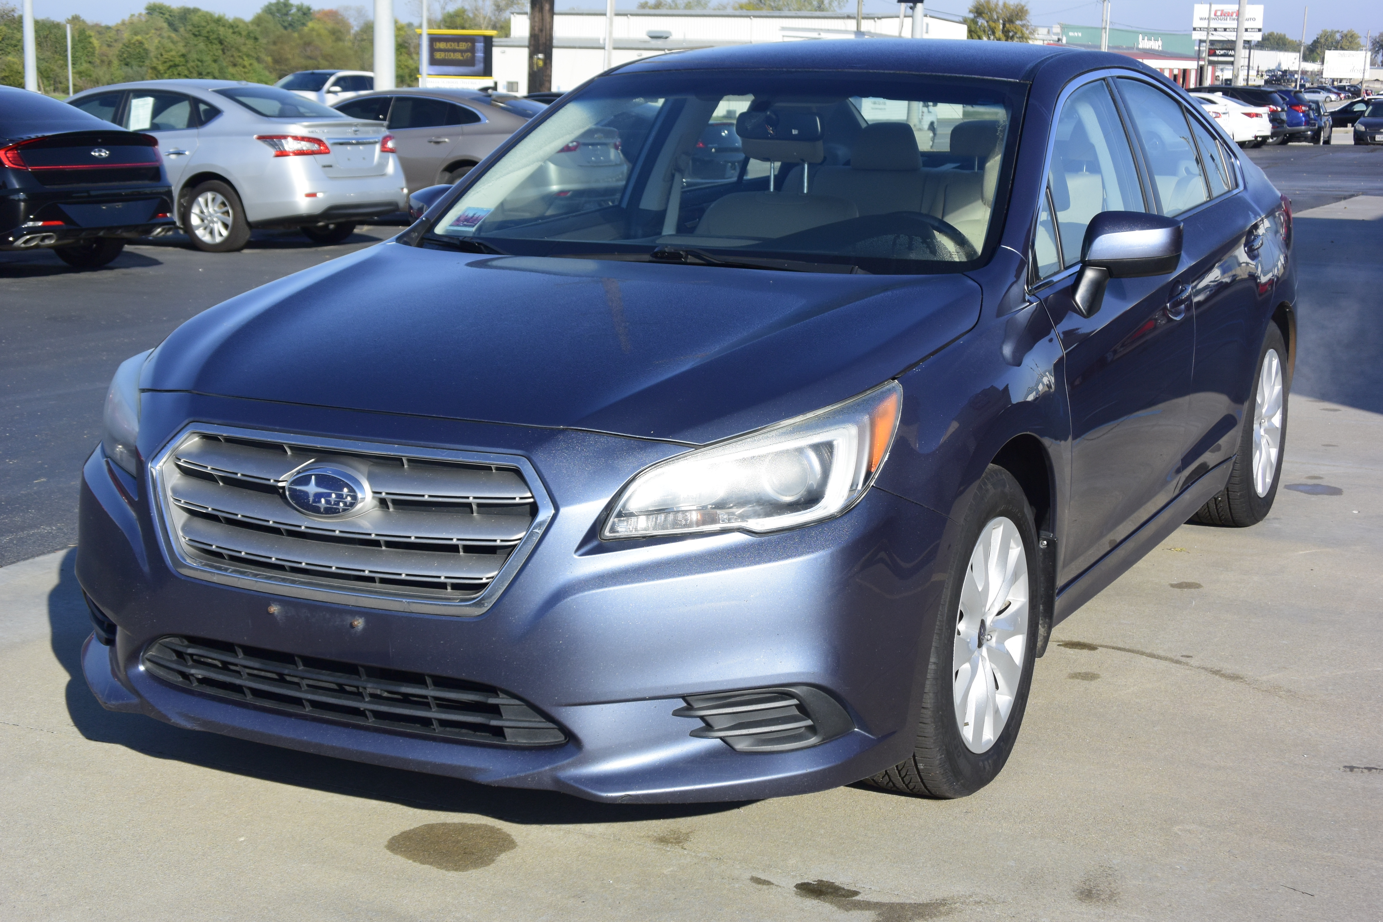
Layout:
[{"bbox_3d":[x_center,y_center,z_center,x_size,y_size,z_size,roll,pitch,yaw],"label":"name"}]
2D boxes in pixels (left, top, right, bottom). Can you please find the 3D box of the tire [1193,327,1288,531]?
[{"bbox_3d":[1.756,-0.127,6.317,0.230,0.675,0.675,6,12,26],"label":"tire"}]

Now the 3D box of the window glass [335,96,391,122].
[{"bbox_3d":[-3.742,-3.920,22.064,1.000,0.420,0.070,7,-10,33],"label":"window glass"}]

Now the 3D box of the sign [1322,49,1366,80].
[{"bbox_3d":[50.174,-30.331,150.000,3.500,2.200,0.300,3,11,12],"label":"sign"}]

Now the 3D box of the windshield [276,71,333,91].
[{"bbox_3d":[-9.293,-9.102,47.000,1.420,0.130,0.750,6,52,27],"label":"windshield"}]

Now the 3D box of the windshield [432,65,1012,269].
[{"bbox_3d":[0.089,-0.688,4.644,1.420,0.140,0.880,6,42,26],"label":"windshield"}]

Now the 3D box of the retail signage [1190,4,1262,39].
[{"bbox_3d":[35.597,-29.084,130.000,4.650,2.400,0.450,3,11,10],"label":"retail signage"}]

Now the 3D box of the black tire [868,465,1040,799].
[{"bbox_3d":[0.491,0.317,3.805,0.230,0.680,0.680,6,12,26],"label":"black tire"}]

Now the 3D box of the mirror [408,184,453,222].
[{"bbox_3d":[-0.698,-0.609,5.164,0.240,0.210,0.190,6,12,26],"label":"mirror"}]

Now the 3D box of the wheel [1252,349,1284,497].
[{"bbox_3d":[1.761,-0.127,6.315,0.190,0.470,0.470,6,12,26],"label":"wheel"}]

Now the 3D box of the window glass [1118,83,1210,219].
[{"bbox_3d":[1.281,-0.849,5.266,0.070,0.370,0.700,-20,0,29],"label":"window glass"}]

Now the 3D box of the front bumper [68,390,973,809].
[{"bbox_3d":[-0.486,0.178,3.578,1.820,0.605,0.680,6,12,26],"label":"front bumper"}]

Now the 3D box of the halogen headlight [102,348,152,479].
[{"bbox_3d":[-1.072,-0.120,3.926,0.360,0.230,0.460,9,14,37],"label":"halogen headlight"}]

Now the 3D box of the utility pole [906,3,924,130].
[{"bbox_3d":[8.045,-14.315,69.544,0.400,5.000,0.400,1,11,0],"label":"utility pole"}]

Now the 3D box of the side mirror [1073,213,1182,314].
[{"bbox_3d":[0.931,-0.412,4.189,0.230,0.230,0.180,6,12,26],"label":"side mirror"}]

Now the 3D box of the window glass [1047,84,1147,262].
[{"bbox_3d":[0.922,-0.690,4.580,0.070,0.430,0.880,-20,0,29],"label":"window glass"}]

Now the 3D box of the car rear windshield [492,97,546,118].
[{"bbox_3d":[-1.739,-3.818,21.160,0.880,0.140,1.250,29,22,21],"label":"car rear windshield"}]

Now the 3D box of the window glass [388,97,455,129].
[{"bbox_3d":[-2.804,-3.601,20.300,0.780,0.360,0.070,6,-10,27],"label":"window glass"}]

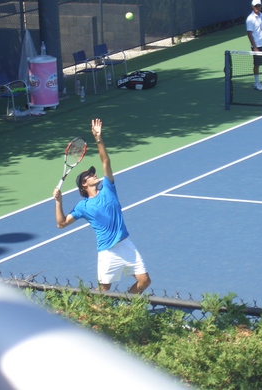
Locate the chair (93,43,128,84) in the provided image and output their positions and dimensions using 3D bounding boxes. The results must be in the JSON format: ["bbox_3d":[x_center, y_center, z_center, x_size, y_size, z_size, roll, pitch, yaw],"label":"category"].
[{"bbox_3d":[-0.388,-2.624,35.328,0.510,0.790,0.510,8,17,40],"label":"chair"}]

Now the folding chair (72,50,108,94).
[{"bbox_3d":[-0.800,-2.436,34.596,0.510,0.790,0.510,5,15,31],"label":"folding chair"}]

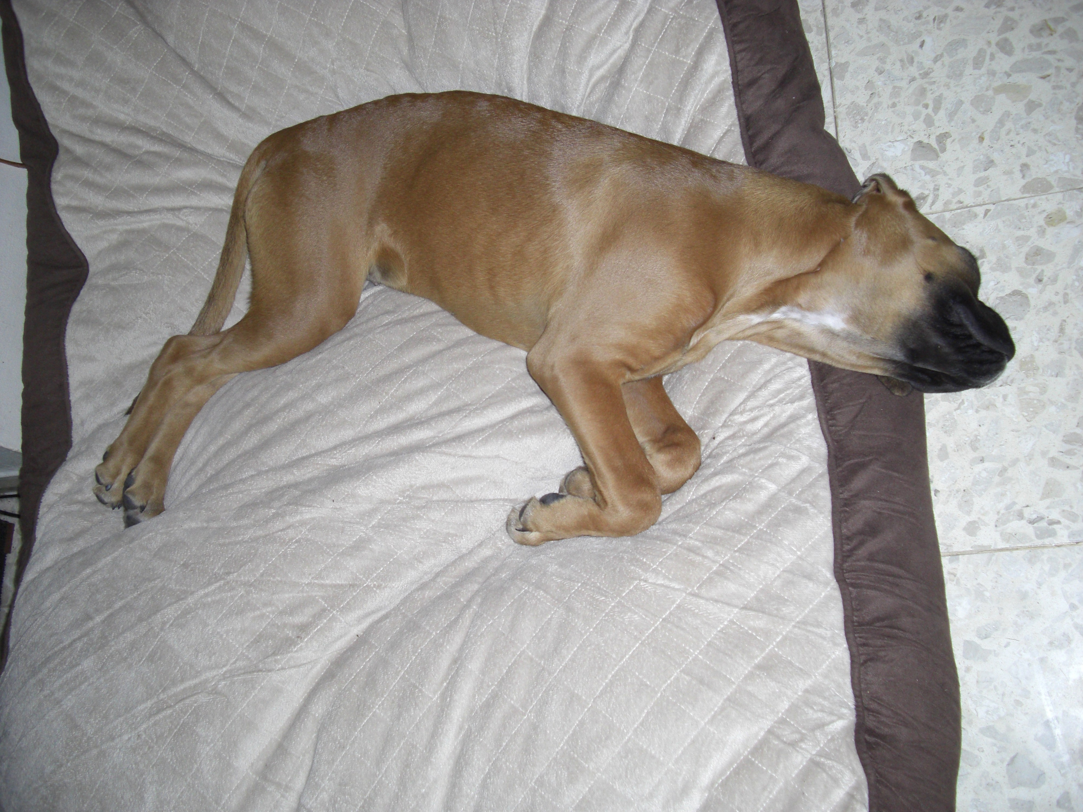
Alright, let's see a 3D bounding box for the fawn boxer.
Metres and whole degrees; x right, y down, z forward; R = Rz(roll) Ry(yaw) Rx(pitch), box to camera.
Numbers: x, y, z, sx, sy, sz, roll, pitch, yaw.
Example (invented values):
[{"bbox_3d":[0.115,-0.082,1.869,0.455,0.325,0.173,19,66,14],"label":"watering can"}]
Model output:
[{"bbox_3d":[-0.024,-0.092,1.171,0.948,0.180,0.499,4,76,15],"label":"fawn boxer"}]

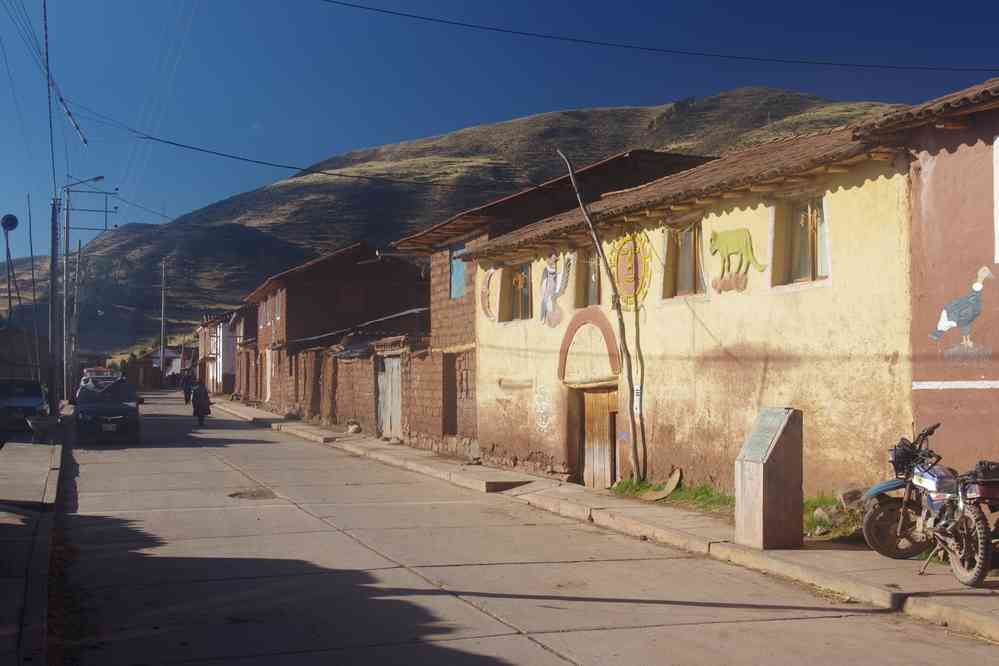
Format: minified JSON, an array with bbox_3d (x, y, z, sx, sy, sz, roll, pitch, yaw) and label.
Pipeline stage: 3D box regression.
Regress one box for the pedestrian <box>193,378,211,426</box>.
[{"bbox_3d":[-9.892,2.308,42.250,0.560,1.580,0.450,1,-2,-18],"label":"pedestrian"}]

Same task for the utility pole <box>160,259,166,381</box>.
[{"bbox_3d":[-27.130,-0.887,103.072,0.350,10.250,0.350,1,-2,-18],"label":"utility pole"}]

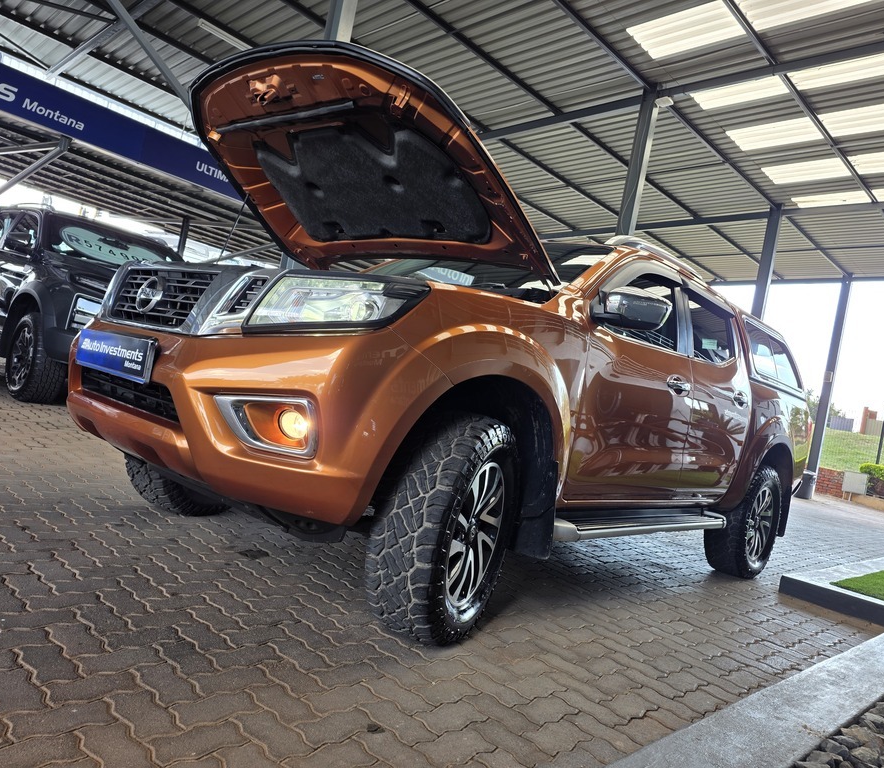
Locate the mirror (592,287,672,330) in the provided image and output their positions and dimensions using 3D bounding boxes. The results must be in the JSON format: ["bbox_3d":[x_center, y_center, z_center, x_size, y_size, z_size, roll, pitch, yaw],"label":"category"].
[{"bbox_3d":[0.782,-0.307,2.787,0.255,0.185,0.190,10,-1,42],"label":"mirror"}]

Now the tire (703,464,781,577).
[{"bbox_3d":[2.077,0.928,4.679,0.265,0.765,0.770,10,-1,42],"label":"tire"}]

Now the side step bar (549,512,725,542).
[{"bbox_3d":[1.002,0.695,3.384,0.180,0.100,1.880,10,-1,42],"label":"side step bar"}]

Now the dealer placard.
[{"bbox_3d":[-1.083,-0.101,2.244,0.545,0.135,0.030,10,-1,42],"label":"dealer placard"}]

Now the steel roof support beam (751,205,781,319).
[{"bbox_3d":[5.776,-0.663,12.763,0.185,5.490,0.185,10,-1,45],"label":"steel roof support beam"}]

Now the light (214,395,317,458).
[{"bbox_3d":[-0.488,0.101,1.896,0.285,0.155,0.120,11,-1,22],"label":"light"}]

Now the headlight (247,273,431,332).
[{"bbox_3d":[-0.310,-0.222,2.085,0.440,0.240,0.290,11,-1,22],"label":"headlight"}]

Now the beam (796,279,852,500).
[{"bbox_3d":[9.405,0.090,16.610,0.185,5.490,0.185,10,-1,45],"label":"beam"}]

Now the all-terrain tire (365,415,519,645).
[{"bbox_3d":[0.024,0.483,2.348,0.265,0.765,0.770,11,-1,22],"label":"all-terrain tire"}]

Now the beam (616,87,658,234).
[{"bbox_3d":[2.398,-1.361,9.364,0.185,5.490,0.185,10,-1,45],"label":"beam"}]

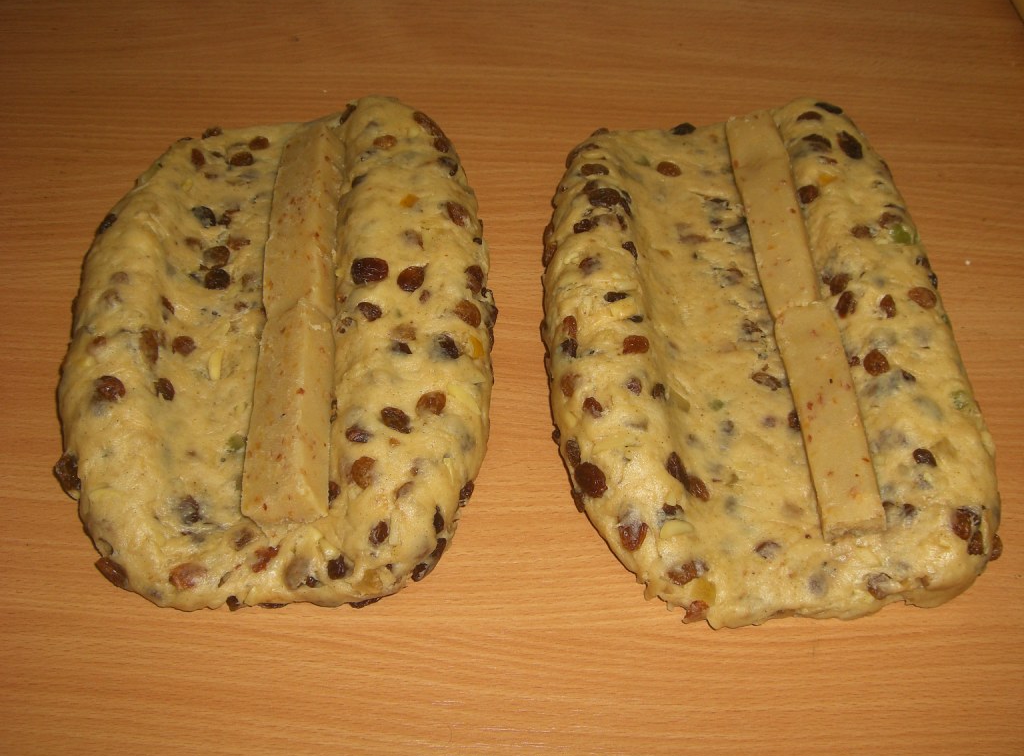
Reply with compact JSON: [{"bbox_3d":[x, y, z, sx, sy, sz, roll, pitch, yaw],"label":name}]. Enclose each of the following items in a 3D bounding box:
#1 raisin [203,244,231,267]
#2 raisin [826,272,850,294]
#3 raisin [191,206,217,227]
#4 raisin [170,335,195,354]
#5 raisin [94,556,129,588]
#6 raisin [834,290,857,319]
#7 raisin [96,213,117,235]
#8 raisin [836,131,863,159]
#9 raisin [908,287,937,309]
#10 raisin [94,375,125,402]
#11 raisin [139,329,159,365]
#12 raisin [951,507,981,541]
[{"bbox_3d":[-0.149,-0.062,0.571,0.013,0.007,0.011,-9,55,-7],"label":"raisin"},{"bbox_3d":[0.156,-0.045,0.537,0.011,0.008,0.011,-16,55,-12],"label":"raisin"},{"bbox_3d":[-0.160,-0.083,0.584,0.015,0.006,0.009,36,62,23],"label":"raisin"},{"bbox_3d":[-0.153,-0.015,0.521,0.011,0.008,0.009,0,53,0],"label":"raisin"},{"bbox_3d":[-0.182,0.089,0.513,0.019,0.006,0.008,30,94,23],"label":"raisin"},{"bbox_3d":[0.140,-0.031,0.472,0.009,0.007,0.013,17,54,13],"label":"raisin"},{"bbox_3d":[-0.187,-0.071,0.517,0.007,0.007,0.013,18,54,14],"label":"raisin"},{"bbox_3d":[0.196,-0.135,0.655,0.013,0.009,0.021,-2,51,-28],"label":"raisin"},{"bbox_3d":[0.209,-0.041,0.572,0.015,0.008,0.010,32,61,21],"label":"raisin"},{"bbox_3d":[-0.194,0.006,0.545,0.017,0.009,0.011,15,59,28],"label":"raisin"},{"bbox_3d":[-0.183,-0.015,0.567,0.008,0.006,0.020,-7,55,-20],"label":"raisin"},{"bbox_3d":[0.186,0.061,0.467,0.011,0.008,0.013,0,68,-28],"label":"raisin"}]

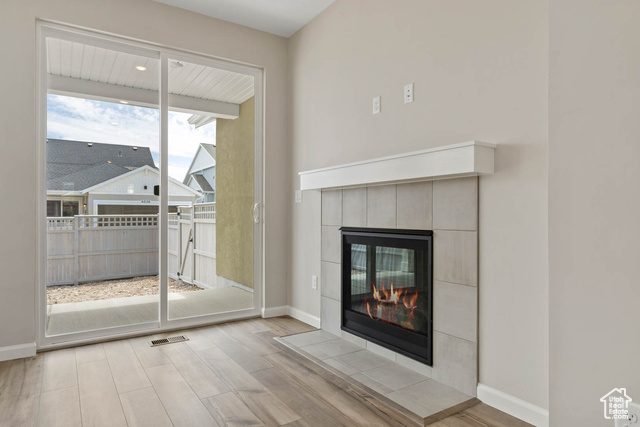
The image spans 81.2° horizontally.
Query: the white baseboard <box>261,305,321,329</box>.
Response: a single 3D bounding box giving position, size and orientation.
[{"bbox_3d":[-0.261,0.966,3.438,0.262,0.090,0.597,0,0,-34],"label":"white baseboard"}]

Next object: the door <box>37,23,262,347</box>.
[{"bbox_3d":[-1.325,-0.195,3.202,1.752,2.392,0.114,0,0,-34],"label":"door"}]

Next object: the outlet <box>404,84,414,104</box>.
[{"bbox_3d":[0.575,-0.776,2.422,0.011,0.117,0.073,0,0,-34],"label":"outlet"}]

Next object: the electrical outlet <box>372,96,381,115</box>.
[{"bbox_3d":[0.405,-0.773,2.676,0.011,0.117,0.073,0,0,-34],"label":"electrical outlet"}]

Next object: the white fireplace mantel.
[{"bbox_3d":[0.366,-0.275,2.579,0.182,0.150,1.689,0,0,-34],"label":"white fireplace mantel"}]

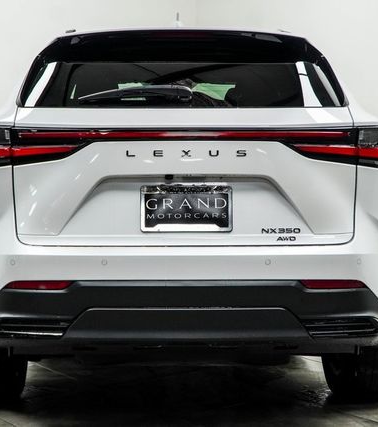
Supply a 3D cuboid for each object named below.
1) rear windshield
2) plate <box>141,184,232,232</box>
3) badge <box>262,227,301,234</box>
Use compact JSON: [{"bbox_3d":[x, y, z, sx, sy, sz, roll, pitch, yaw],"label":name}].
[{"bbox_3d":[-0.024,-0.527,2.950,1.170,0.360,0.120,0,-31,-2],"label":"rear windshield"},{"bbox_3d":[-0.007,-0.015,2.710,0.310,0.160,0.018,0,2,-2],"label":"plate"},{"bbox_3d":[0.312,0.059,2.700,0.132,0.023,0.006,0,2,-2],"label":"badge"}]

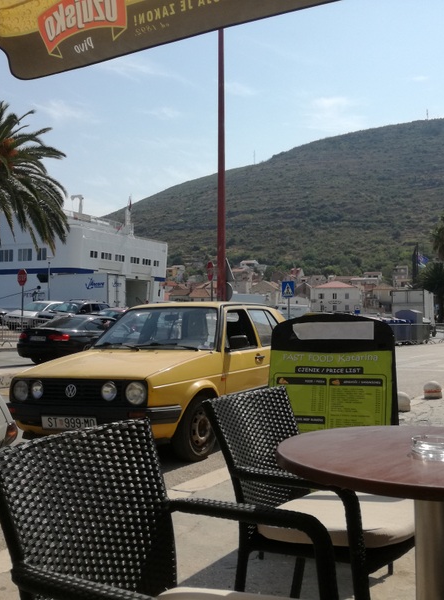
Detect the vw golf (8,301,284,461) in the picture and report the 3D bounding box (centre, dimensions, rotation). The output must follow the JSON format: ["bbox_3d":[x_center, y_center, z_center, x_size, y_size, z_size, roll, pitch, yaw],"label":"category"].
[{"bbox_3d":[-0.382,0.715,6.735,1.670,1.415,3.990,-1,-2,24],"label":"vw golf"}]

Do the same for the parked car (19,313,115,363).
[{"bbox_3d":[-3.472,1.039,17.025,1.790,1.380,4.550,-1,-2,25],"label":"parked car"}]

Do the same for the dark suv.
[{"bbox_3d":[-7.706,0.768,32.600,1.820,1.600,4.500,-1,-2,15],"label":"dark suv"}]

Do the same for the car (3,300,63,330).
[{"bbox_3d":[-9.453,0.780,31.800,1.760,1.470,4.300,-1,-2,14],"label":"car"}]

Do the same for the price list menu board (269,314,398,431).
[{"bbox_3d":[0.566,0.614,3.220,0.660,1.100,0.550,-1,-2,11],"label":"price list menu board"}]

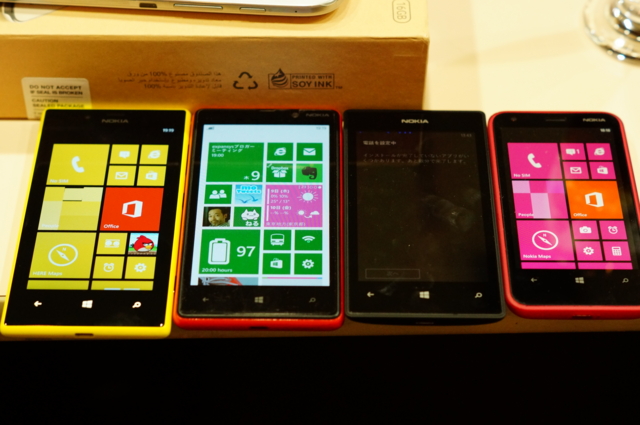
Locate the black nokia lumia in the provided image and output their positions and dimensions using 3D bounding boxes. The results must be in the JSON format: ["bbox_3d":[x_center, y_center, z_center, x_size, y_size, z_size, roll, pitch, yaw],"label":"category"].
[{"bbox_3d":[0.042,0.002,0.570,0.064,0.010,0.120,1,47,0],"label":"black nokia lumia"}]

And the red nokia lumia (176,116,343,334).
[{"bbox_3d":[-0.024,0.001,0.570,0.069,0.010,0.124,0,47,0],"label":"red nokia lumia"}]

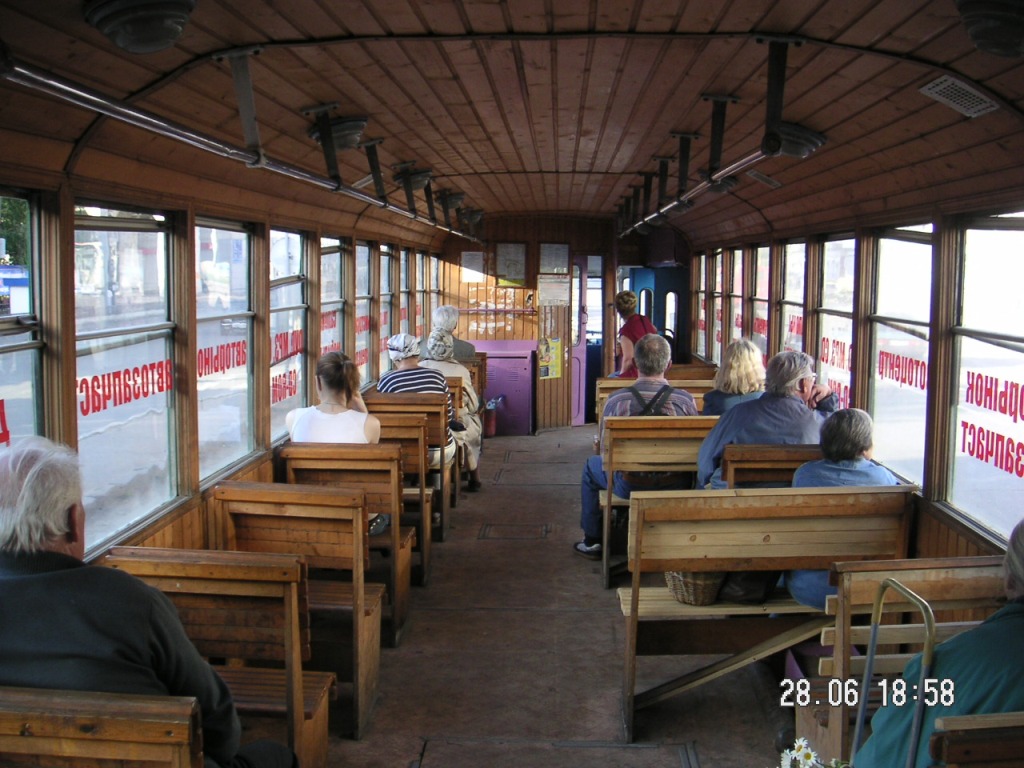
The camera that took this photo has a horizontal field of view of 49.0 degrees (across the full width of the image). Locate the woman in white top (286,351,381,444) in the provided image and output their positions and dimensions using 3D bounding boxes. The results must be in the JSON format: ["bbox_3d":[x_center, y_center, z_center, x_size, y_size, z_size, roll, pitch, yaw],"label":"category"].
[{"bbox_3d":[-0.736,0.429,5.025,0.440,1.220,0.720,1,6,2],"label":"woman in white top"}]

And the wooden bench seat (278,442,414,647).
[{"bbox_3d":[-0.706,0.665,4.949,0.527,0.865,0.440,1,6,2],"label":"wooden bench seat"}]

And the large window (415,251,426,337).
[{"bbox_3d":[-0.806,-0.713,9.716,0.070,0.880,0.900,1,6,2],"label":"large window"}]

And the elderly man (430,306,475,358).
[{"bbox_3d":[-0.507,0.020,9.074,0.470,1.315,0.700,1,6,2],"label":"elderly man"}]

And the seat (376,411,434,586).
[{"bbox_3d":[-0.646,0.543,5.716,0.525,0.855,0.500,1,6,2],"label":"seat"}]

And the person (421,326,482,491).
[{"bbox_3d":[-0.414,0.188,7.733,0.480,1.160,0.750,1,6,7],"label":"person"}]

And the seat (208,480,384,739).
[{"bbox_3d":[-0.724,0.724,3.917,0.525,0.855,0.500,1,6,2],"label":"seat"}]

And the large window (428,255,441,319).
[{"bbox_3d":[-0.737,-0.769,10.346,0.070,0.870,0.690,1,6,2],"label":"large window"}]

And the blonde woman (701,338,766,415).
[{"bbox_3d":[1.180,0.378,5.994,0.440,1.250,0.680,1,6,2],"label":"blonde woman"}]

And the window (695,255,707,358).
[{"bbox_3d":[1.578,-0.639,9.263,0.070,0.870,0.690,1,6,2],"label":"window"}]

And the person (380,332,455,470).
[{"bbox_3d":[-0.580,0.287,6.947,0.470,1.215,0.680,1,6,2],"label":"person"}]

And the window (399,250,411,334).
[{"bbox_3d":[-0.818,-0.579,8.468,0.070,0.870,0.690,1,6,2],"label":"window"}]

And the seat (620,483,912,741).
[{"bbox_3d":[0.860,0.773,3.986,0.948,0.865,0.440,1,6,2],"label":"seat"}]

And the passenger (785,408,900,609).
[{"bbox_3d":[1.148,0.609,4.056,0.460,1.090,0.720,1,6,7],"label":"passenger"}]

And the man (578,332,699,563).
[{"bbox_3d":[0.655,0.364,5.998,0.610,1.270,0.690,1,6,2],"label":"man"}]

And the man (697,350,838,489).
[{"bbox_3d":[1.111,0.467,5.085,0.570,1.255,0.700,1,6,8],"label":"man"}]

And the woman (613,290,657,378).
[{"bbox_3d":[0.885,0.029,8.214,0.450,1.400,0.480,-2,6,-22],"label":"woman"}]

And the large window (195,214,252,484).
[{"bbox_3d":[-1.024,-0.137,4.039,0.070,0.880,0.860,1,6,2],"label":"large window"}]

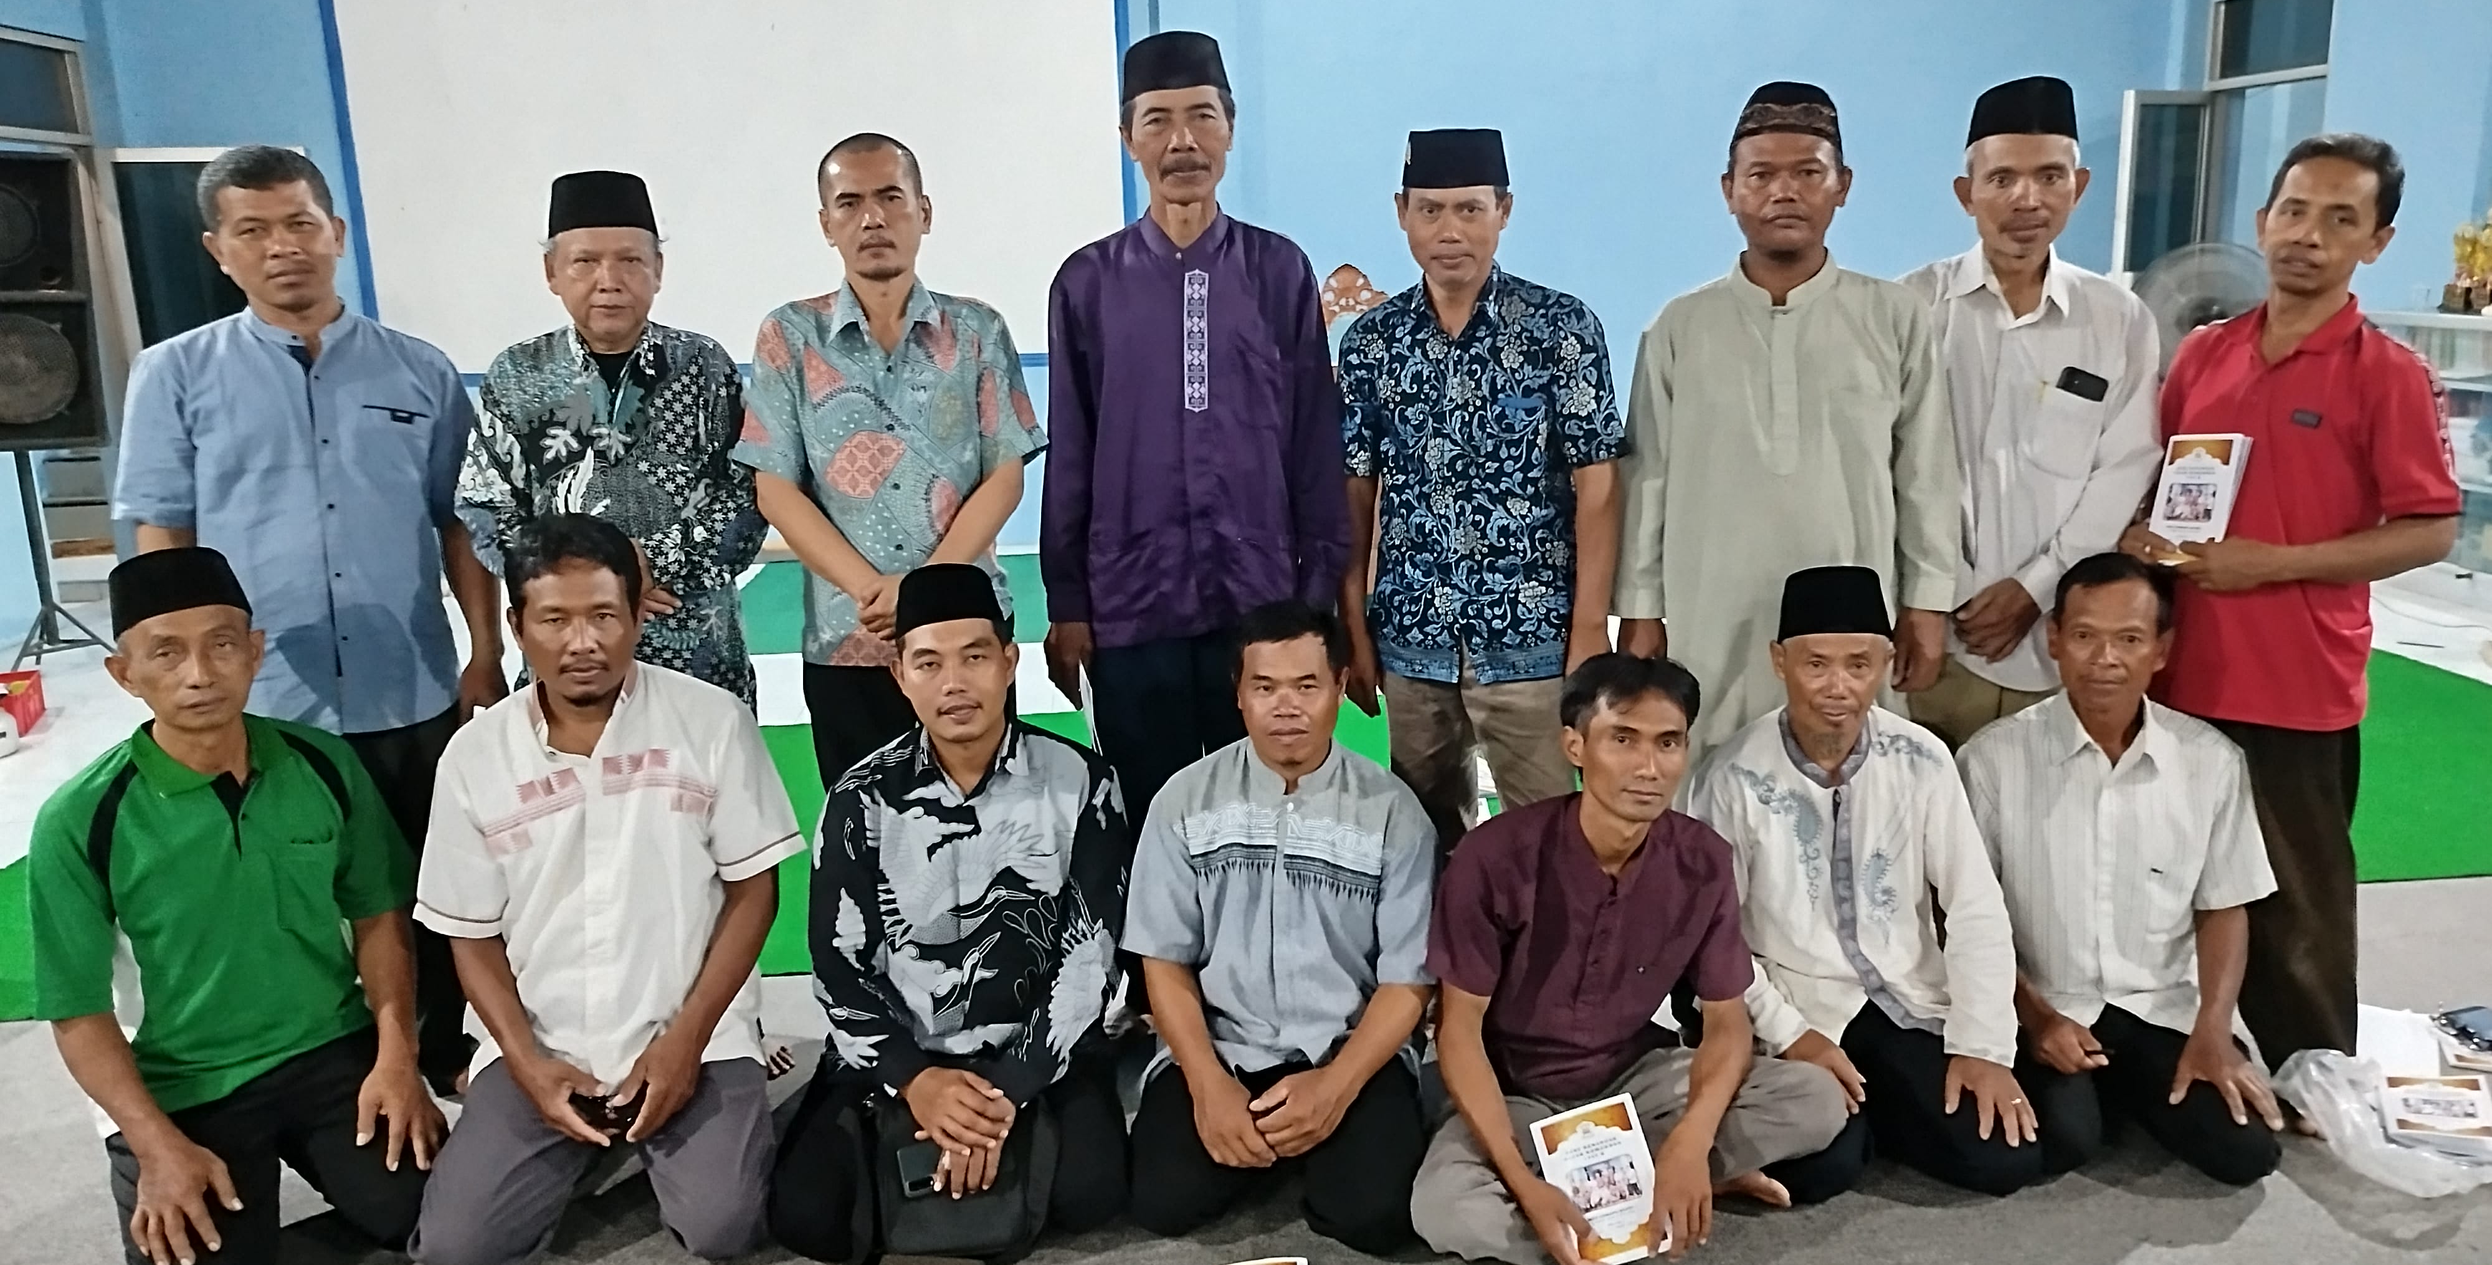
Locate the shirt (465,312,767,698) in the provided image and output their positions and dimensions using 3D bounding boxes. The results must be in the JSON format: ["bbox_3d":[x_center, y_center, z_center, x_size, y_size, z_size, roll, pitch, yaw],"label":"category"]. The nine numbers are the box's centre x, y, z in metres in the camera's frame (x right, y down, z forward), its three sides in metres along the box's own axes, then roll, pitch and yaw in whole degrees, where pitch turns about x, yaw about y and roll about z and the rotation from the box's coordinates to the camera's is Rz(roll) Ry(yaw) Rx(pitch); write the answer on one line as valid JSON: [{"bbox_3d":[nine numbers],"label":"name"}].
[{"bbox_3d":[-1.085,-0.195,3.034,0.520,0.690,0.310,-5,13,-12],"label":"shirt"}]

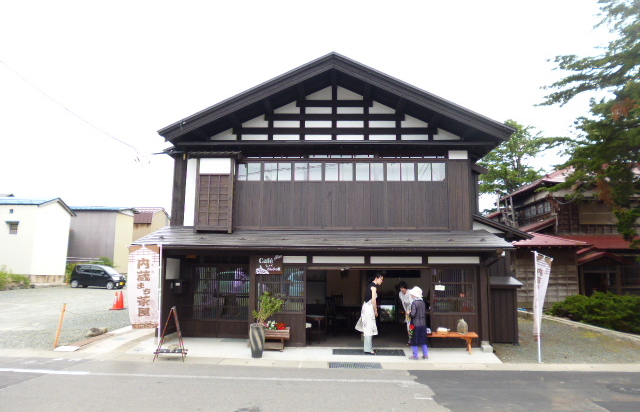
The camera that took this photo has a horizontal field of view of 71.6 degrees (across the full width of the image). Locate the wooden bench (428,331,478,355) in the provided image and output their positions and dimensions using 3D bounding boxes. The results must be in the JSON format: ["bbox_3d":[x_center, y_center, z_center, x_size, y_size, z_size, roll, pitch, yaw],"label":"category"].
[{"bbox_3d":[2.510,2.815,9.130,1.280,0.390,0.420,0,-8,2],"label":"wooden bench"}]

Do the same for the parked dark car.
[{"bbox_3d":[-15.235,4.885,30.609,3.400,1.620,1.475,0,-8,3],"label":"parked dark car"}]

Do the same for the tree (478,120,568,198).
[{"bbox_3d":[12.941,-0.072,28.270,5.800,11.400,5.600,0,-8,0],"label":"tree"}]

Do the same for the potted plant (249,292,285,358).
[{"bbox_3d":[-1.046,2.306,8.721,0.680,1.260,0.600,0,-8,0],"label":"potted plant"}]

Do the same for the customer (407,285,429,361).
[{"bbox_3d":[1.874,2.241,8.530,0.360,1.380,0.420,-5,-9,36],"label":"customer"}]

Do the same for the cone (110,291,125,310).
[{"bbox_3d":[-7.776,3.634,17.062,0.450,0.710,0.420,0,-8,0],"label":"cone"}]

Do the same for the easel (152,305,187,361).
[{"bbox_3d":[-2.827,2.407,8.433,0.600,1.020,0.480,1,-8,-3],"label":"easel"}]

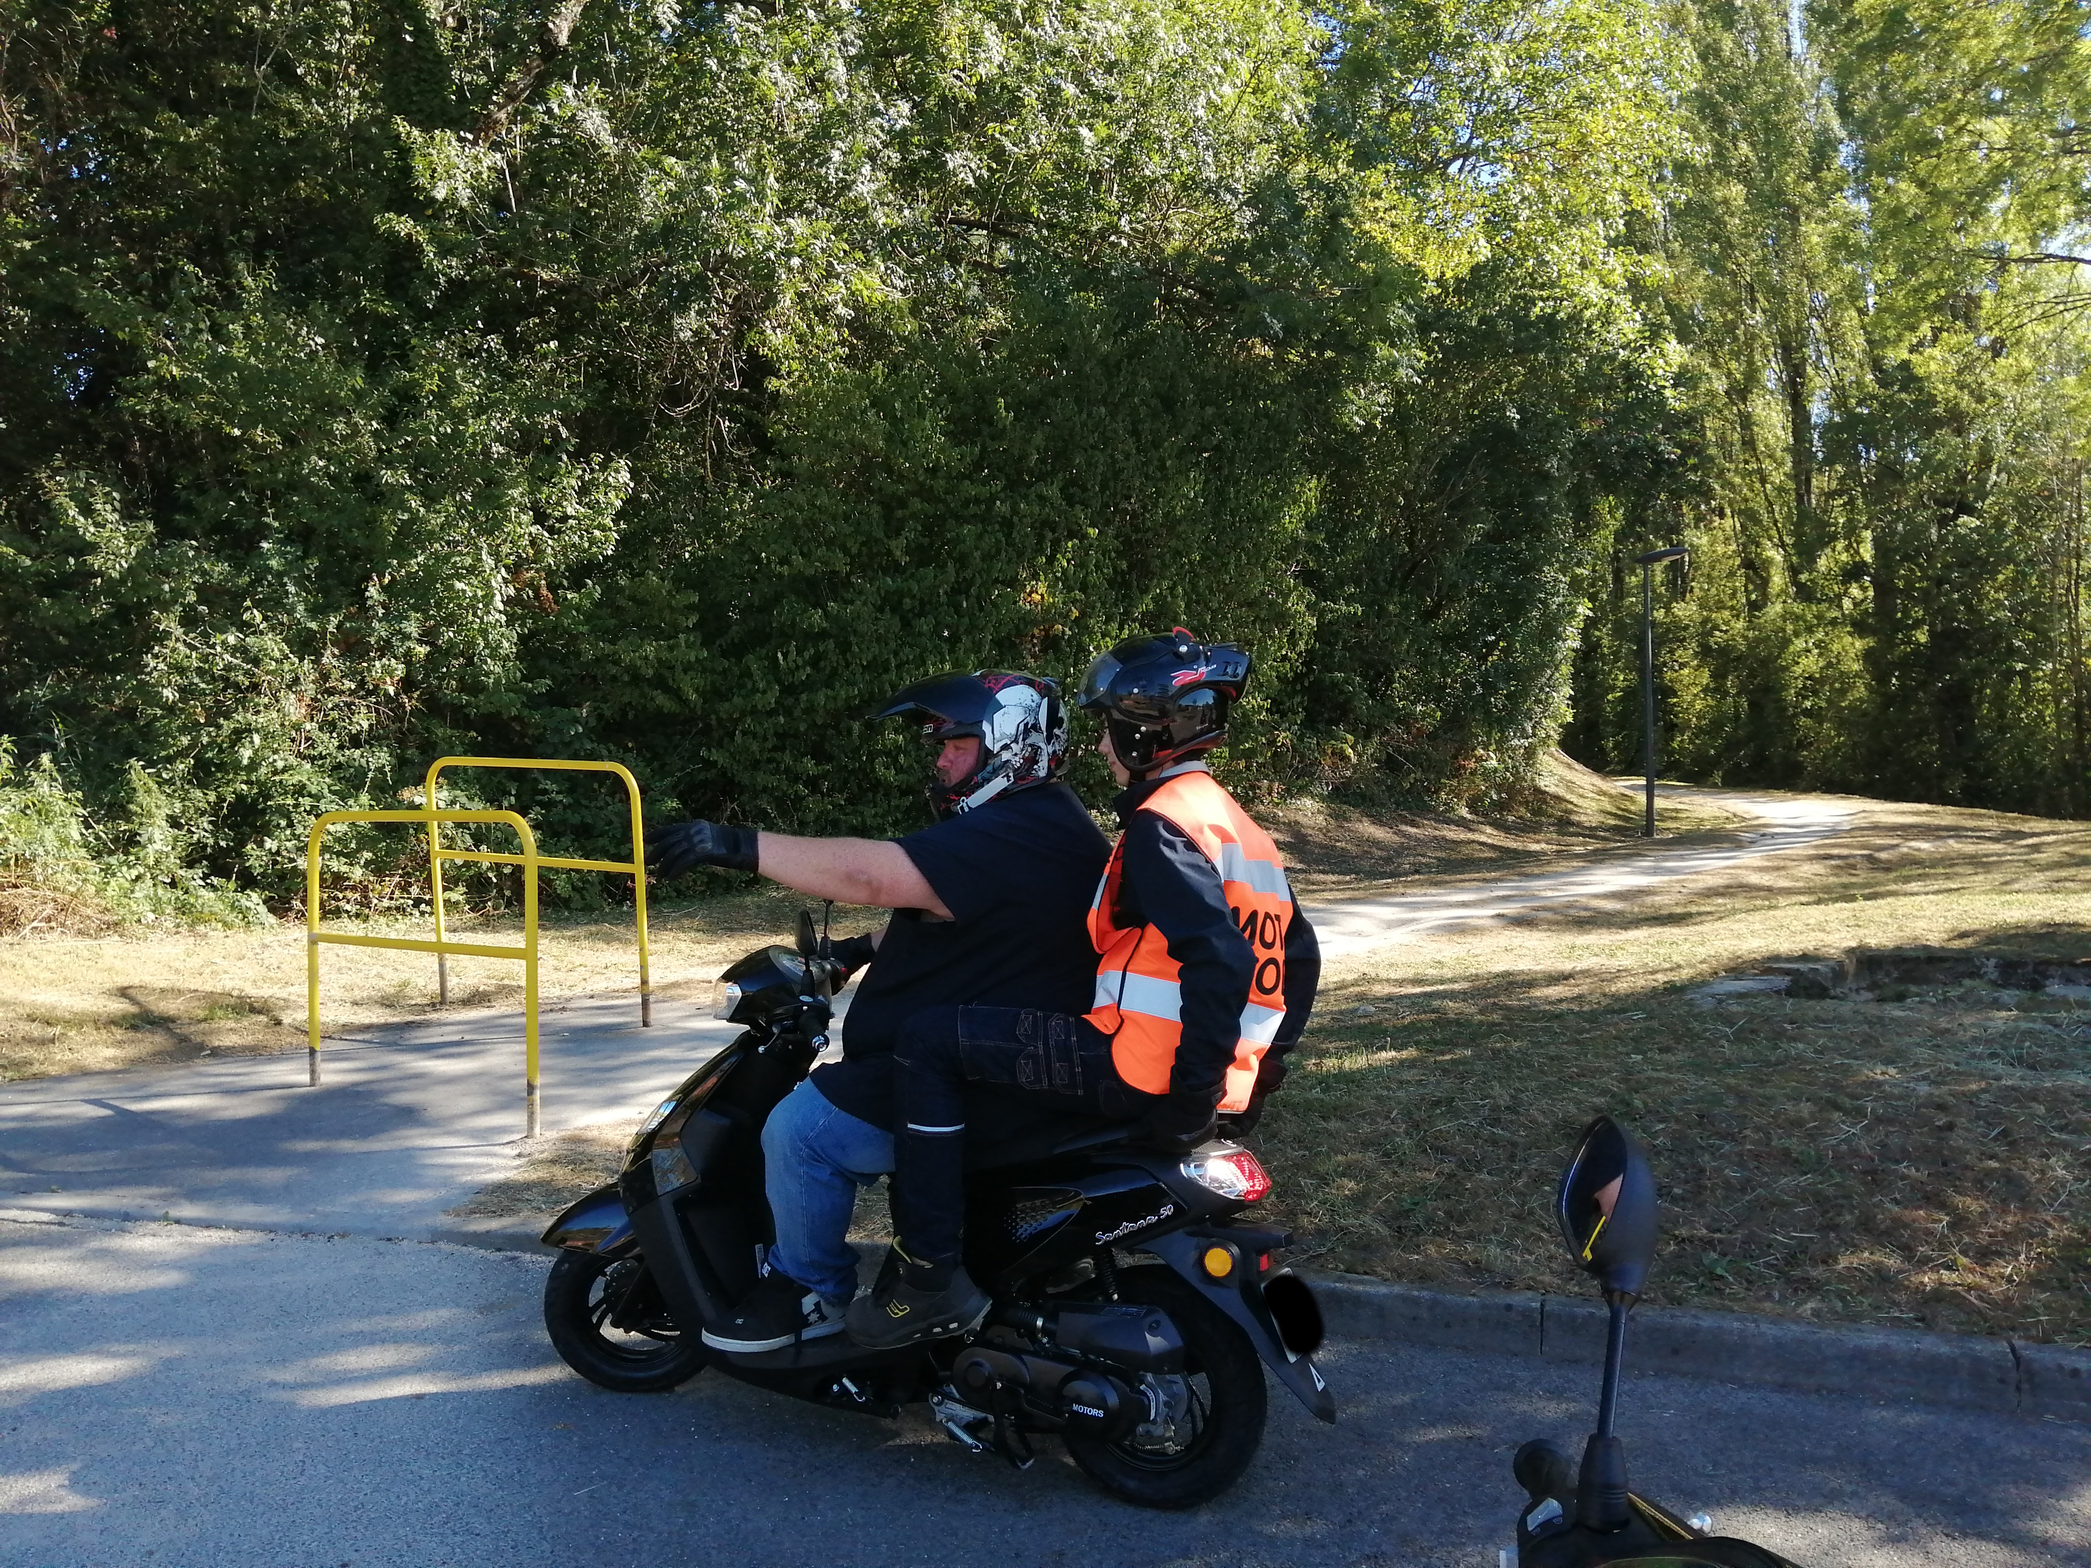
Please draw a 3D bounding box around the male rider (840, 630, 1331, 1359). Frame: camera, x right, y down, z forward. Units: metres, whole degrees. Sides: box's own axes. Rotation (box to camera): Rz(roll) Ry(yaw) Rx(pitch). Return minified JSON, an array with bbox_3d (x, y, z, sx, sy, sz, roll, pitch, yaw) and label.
[{"bbox_3d":[0.085,0.403,3.080,0.860,1.380,0.600,-1,0,26],"label":"male rider"}]

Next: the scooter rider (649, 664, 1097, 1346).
[{"bbox_3d":[-0.264,0.462,3.221,0.930,1.380,0.660,-1,0,26],"label":"scooter rider"}]

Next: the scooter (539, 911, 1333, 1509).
[{"bbox_3d":[-0.318,0.819,3.281,1.870,1.120,0.700,-1,0,26],"label":"scooter"}]

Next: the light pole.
[{"bbox_3d":[9.227,-1.369,23.500,0.850,4.380,0.400,-1,0,23],"label":"light pole"}]

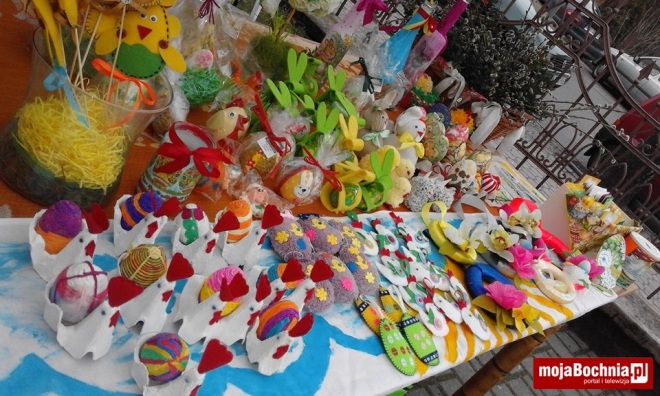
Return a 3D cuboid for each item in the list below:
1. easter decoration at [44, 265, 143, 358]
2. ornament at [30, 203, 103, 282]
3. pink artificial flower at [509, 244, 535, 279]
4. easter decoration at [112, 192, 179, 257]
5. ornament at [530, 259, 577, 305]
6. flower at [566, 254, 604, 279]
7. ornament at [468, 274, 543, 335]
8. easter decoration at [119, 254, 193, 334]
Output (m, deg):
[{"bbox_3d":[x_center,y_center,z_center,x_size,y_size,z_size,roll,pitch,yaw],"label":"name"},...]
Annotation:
[{"bbox_3d":[-0.241,0.114,0.560,0.098,0.094,0.064,38,29,2],"label":"easter decoration"},{"bbox_3d":[-0.269,0.047,0.565,0.075,0.073,0.052,34,26,-8],"label":"ornament"},{"bbox_3d":[0.436,0.144,1.255,0.060,0.070,0.070,47,31,17],"label":"pink artificial flower"},{"bbox_3d":[-0.235,0.027,0.696,0.080,0.090,0.060,37,29,0],"label":"easter decoration"},{"bbox_3d":[0.550,0.207,1.351,0.125,0.030,0.135,-5,50,-51],"label":"ornament"},{"bbox_3d":[0.735,0.197,1.586,0.085,0.055,0.055,19,31,-34],"label":"flower"},{"bbox_3d":[0.354,0.215,1.113,0.135,0.055,0.100,3,42,-50],"label":"ornament"},{"bbox_3d":[-0.178,0.096,0.568,0.082,0.078,0.052,34,28,-6],"label":"easter decoration"}]

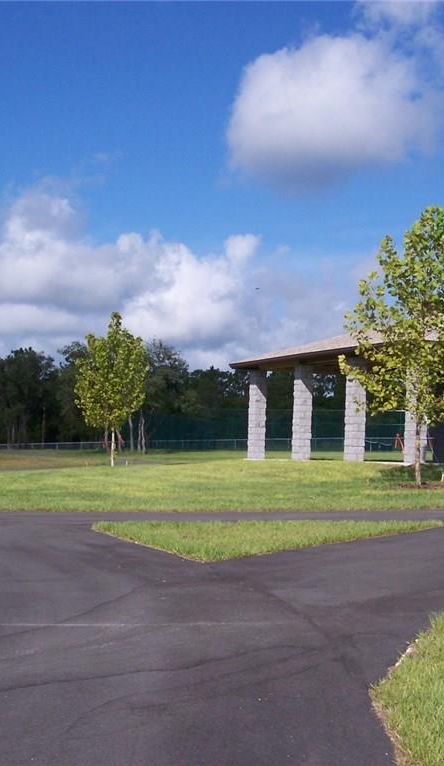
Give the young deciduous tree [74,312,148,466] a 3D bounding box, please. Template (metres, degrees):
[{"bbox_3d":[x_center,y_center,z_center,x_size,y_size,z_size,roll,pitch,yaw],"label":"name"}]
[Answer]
[{"bbox_3d":[-4.231,0.249,43.000,2.777,5.896,2.777,1,-4,0],"label":"young deciduous tree"}]

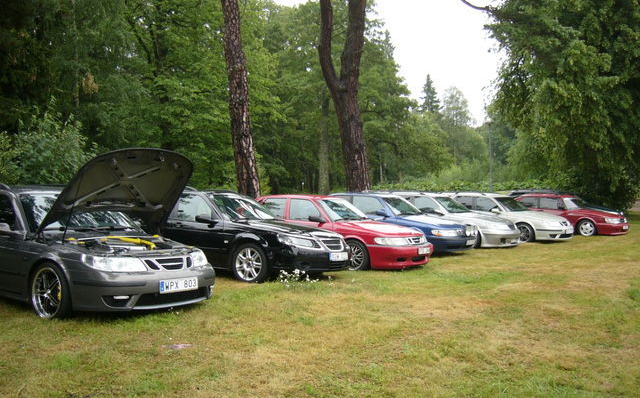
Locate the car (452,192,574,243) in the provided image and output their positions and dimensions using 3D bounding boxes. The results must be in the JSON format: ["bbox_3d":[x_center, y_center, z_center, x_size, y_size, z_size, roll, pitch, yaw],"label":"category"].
[{"bbox_3d":[4.817,0.546,18.783,4.820,1.480,1.790,-1,0,36],"label":"car"}]

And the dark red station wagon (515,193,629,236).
[{"bbox_3d":[7.267,0.541,20.646,4.690,1.420,1.700,-1,0,37],"label":"dark red station wagon"}]

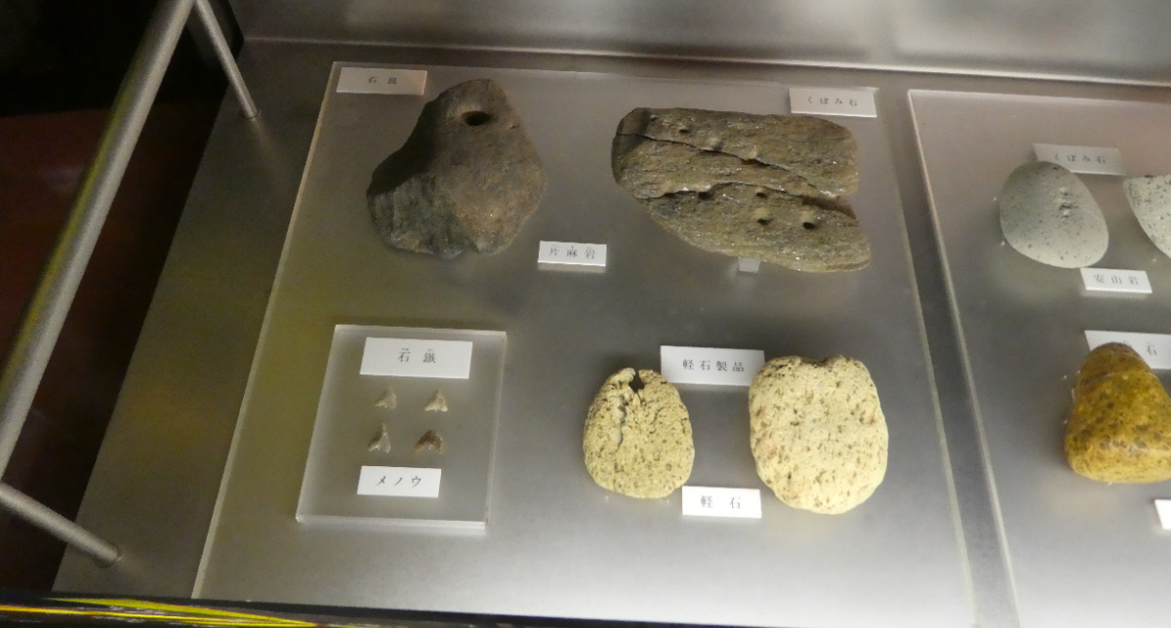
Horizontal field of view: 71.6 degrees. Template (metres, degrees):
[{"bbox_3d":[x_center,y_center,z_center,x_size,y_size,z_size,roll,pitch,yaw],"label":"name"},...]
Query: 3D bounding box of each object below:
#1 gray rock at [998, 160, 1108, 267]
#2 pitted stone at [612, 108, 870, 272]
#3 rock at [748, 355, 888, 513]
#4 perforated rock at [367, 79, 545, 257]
[{"bbox_3d":[0.393,-0.083,0.685,0.079,0.045,0.102,3,61,0],"label":"gray rock"},{"bbox_3d":[0.137,-0.113,0.688,0.223,0.058,0.152,11,61,4],"label":"pitted stone"},{"bbox_3d":[0.167,0.082,0.586,0.099,0.045,0.121,5,61,1],"label":"rock"},{"bbox_3d":[-0.105,-0.118,0.676,0.135,0.070,0.175,13,61,6],"label":"perforated rock"}]

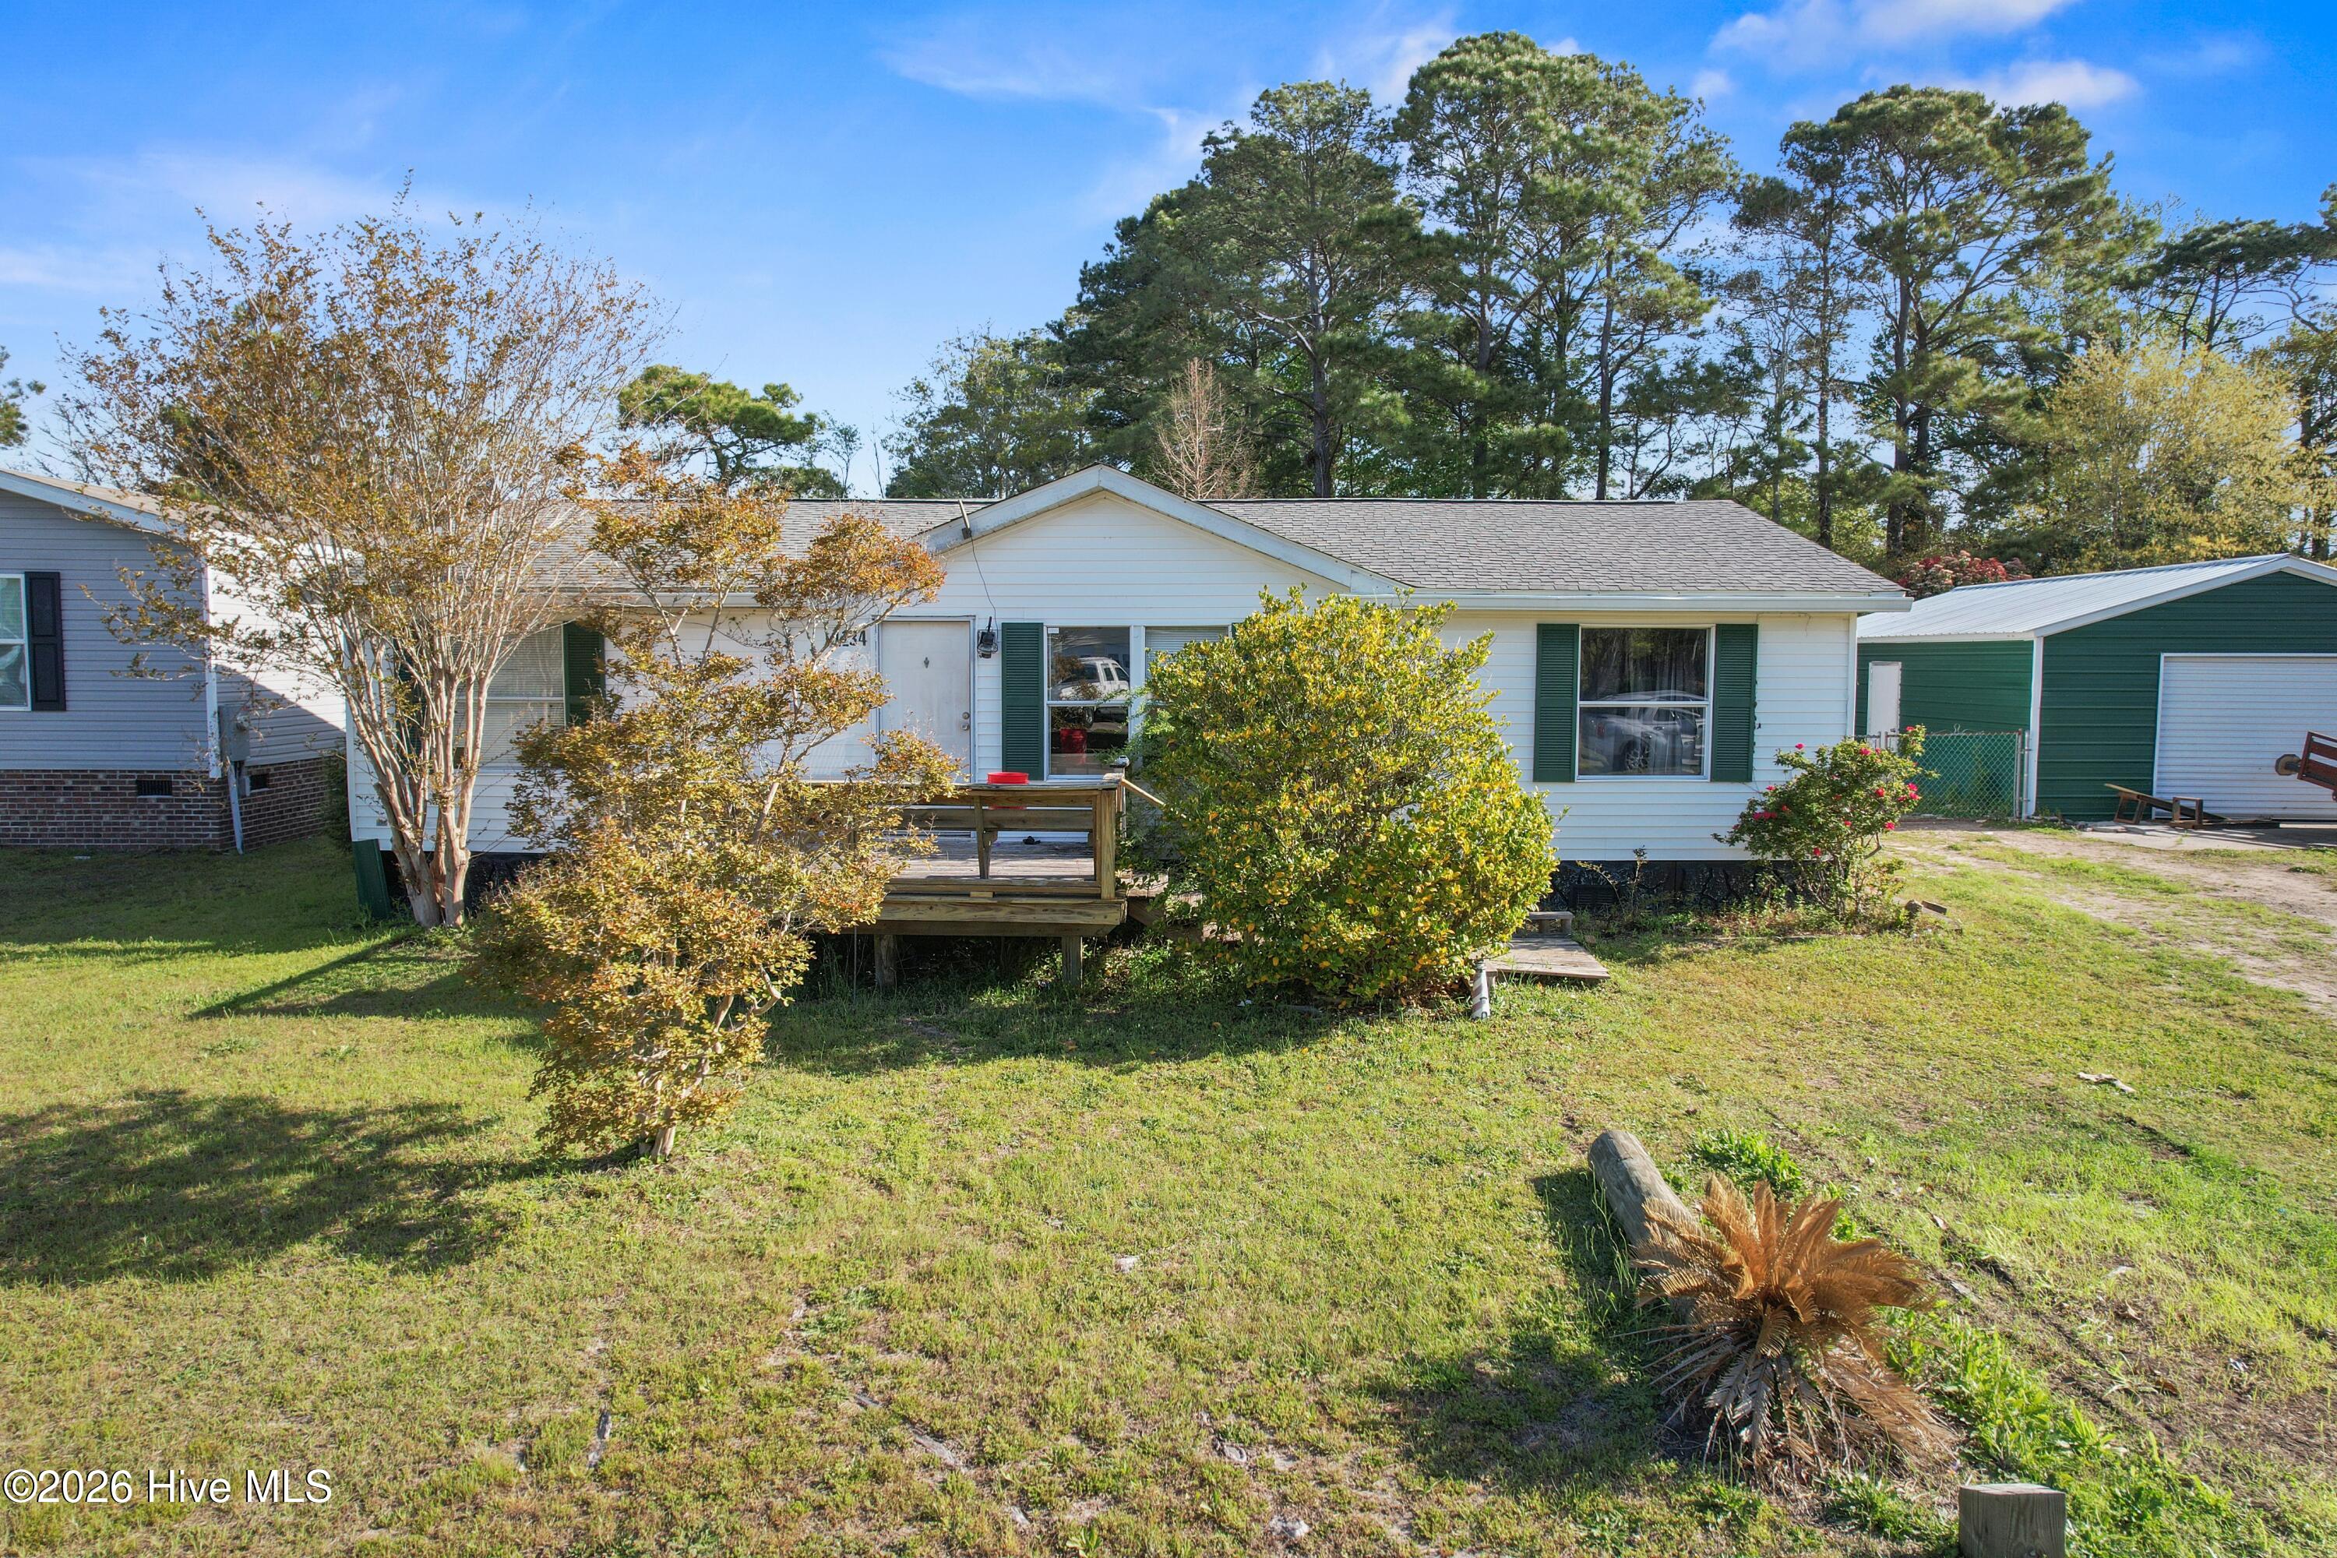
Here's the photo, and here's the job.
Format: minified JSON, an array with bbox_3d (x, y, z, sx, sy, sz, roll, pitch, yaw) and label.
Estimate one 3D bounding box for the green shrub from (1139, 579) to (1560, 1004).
[{"bbox_3d":[1.256,-0.007,10.148,2.900,2.710,2.600,0,4,1],"label":"green shrub"}]

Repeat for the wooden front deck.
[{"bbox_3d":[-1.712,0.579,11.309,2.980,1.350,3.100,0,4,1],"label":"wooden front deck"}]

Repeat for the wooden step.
[{"bbox_3d":[2.460,1.296,10.011,0.990,0.140,1.300,0,4,1],"label":"wooden step"}]

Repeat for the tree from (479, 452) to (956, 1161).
[{"bbox_3d":[-1.959,0.088,6.142,2.070,3.050,1.850,0,4,1],"label":"tree"}]

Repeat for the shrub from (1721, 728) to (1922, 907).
[{"bbox_3d":[5.527,0.422,12.037,1.680,1.630,1.400,0,4,1],"label":"shrub"}]

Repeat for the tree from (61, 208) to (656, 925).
[{"bbox_3d":[-6.647,-1.699,11.663,4.930,5.800,4.400,0,4,1],"label":"tree"}]

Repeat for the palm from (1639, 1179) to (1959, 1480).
[{"bbox_3d":[1.799,1.456,4.172,0.930,0.630,1.000,0,4,1],"label":"palm"}]

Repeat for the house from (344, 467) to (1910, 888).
[{"bbox_3d":[-0.587,-1.179,16.676,14.110,4.120,8.400,0,4,1],"label":"house"}]

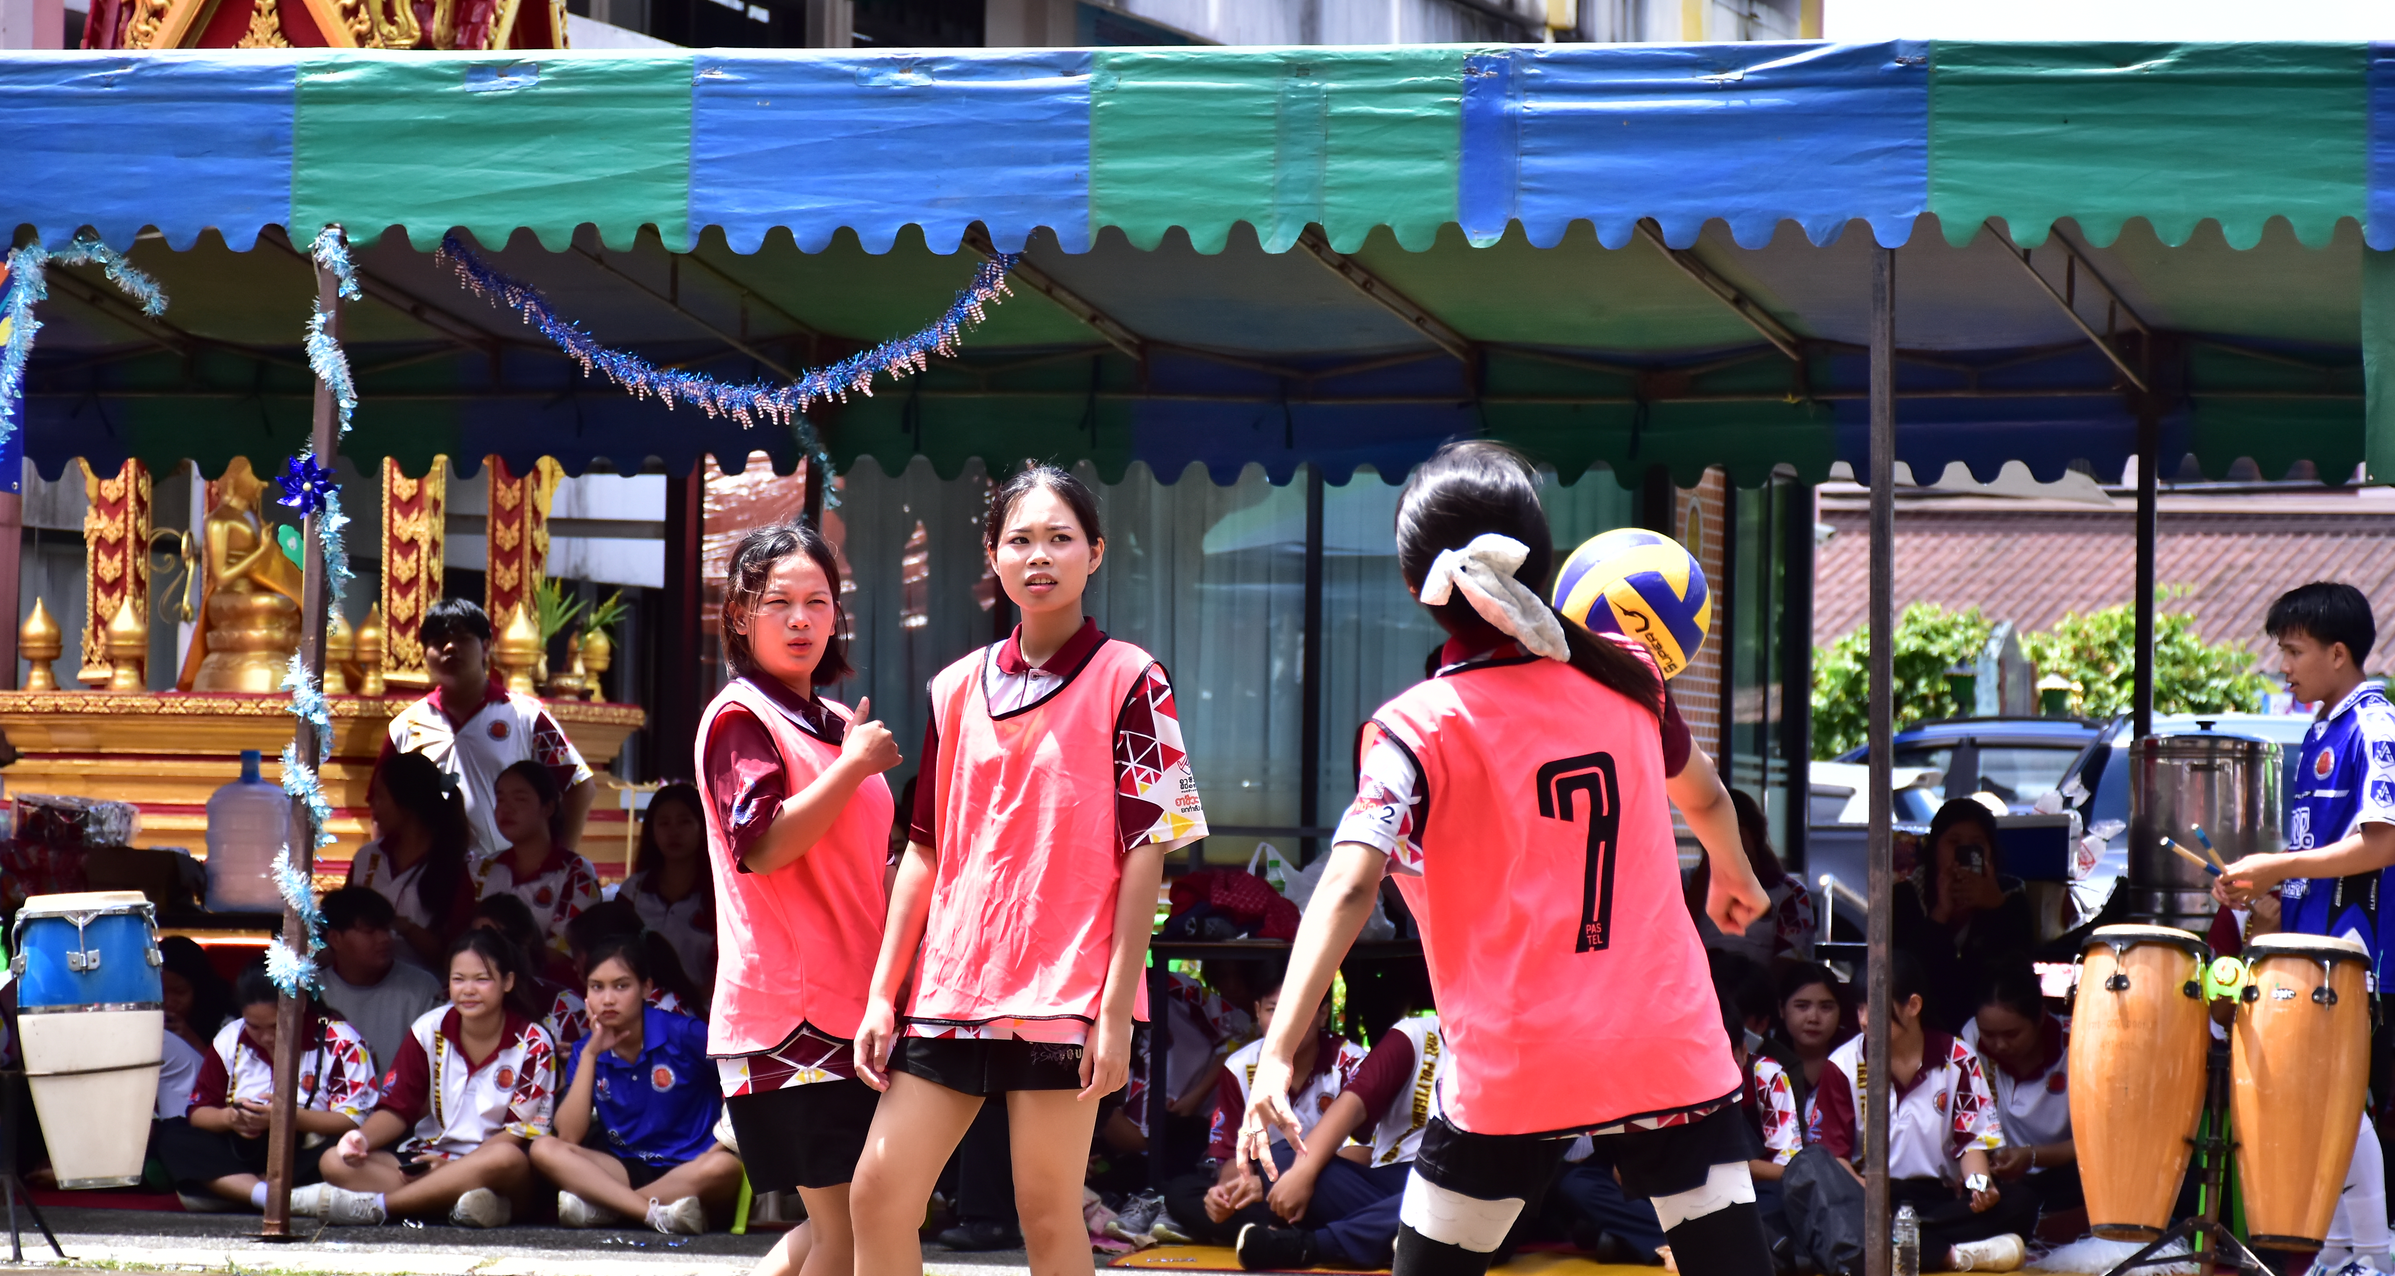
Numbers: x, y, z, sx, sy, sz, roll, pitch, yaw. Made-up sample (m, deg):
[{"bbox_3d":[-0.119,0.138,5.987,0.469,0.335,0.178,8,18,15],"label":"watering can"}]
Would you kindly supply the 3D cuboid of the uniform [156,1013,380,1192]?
[{"bbox_3d":[-2.334,1.179,21.200,0.560,0.470,0.520,1,-2,12],"label":"uniform"}]

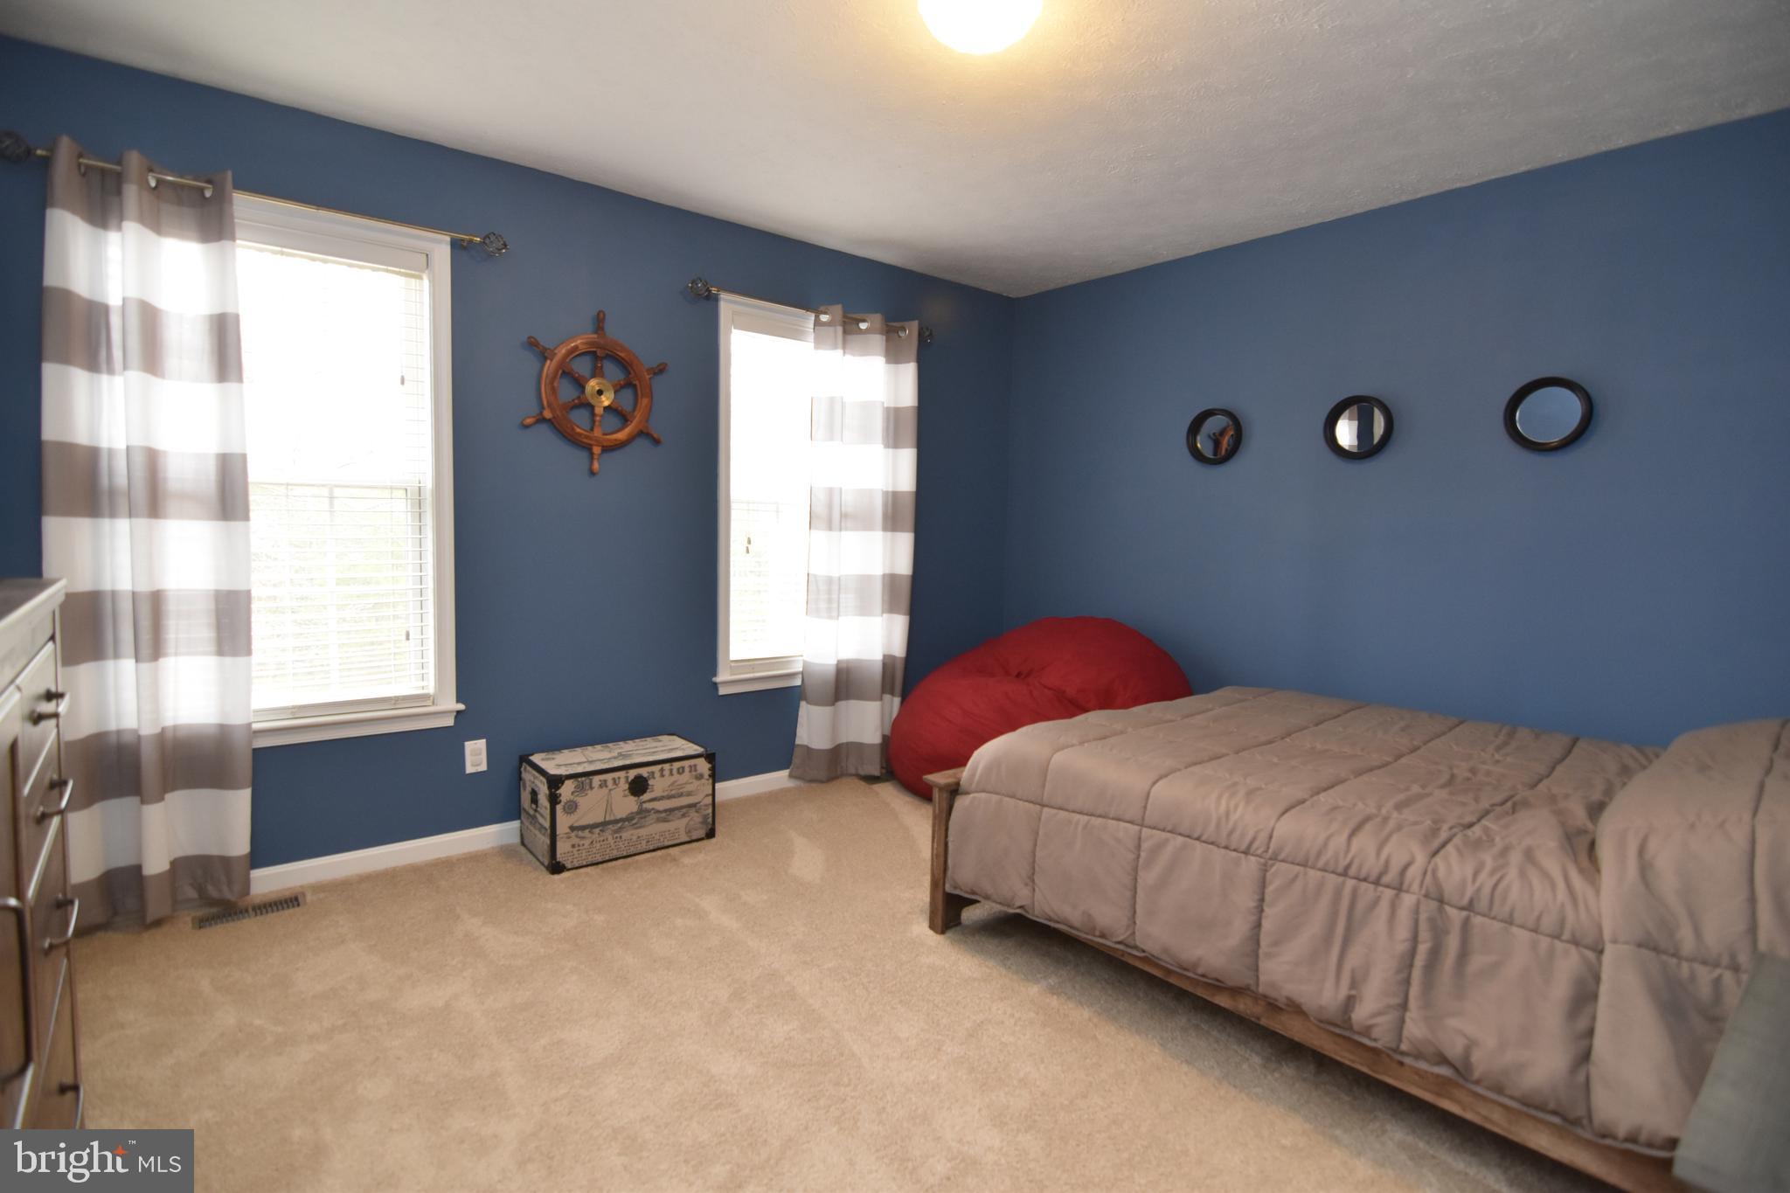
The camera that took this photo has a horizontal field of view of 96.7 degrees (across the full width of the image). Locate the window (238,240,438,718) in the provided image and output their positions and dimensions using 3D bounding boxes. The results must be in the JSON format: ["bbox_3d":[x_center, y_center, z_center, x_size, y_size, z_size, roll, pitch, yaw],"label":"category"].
[{"bbox_3d":[-1.925,-0.374,2.553,0.800,1.550,0.080,-2,6,-37],"label":"window"}]

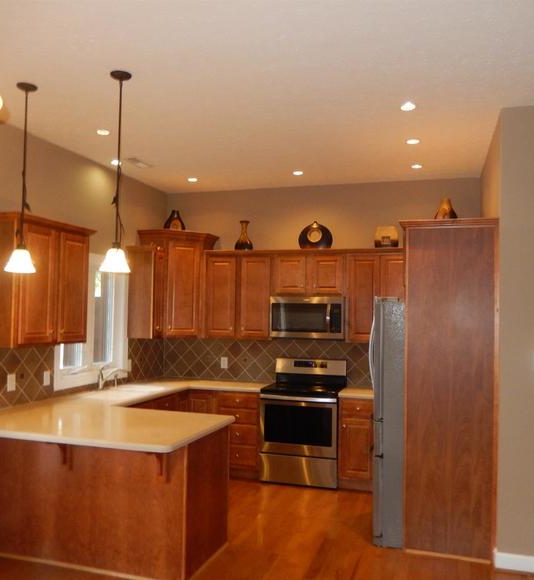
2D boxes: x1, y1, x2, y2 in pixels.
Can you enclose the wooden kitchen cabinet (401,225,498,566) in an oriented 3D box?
[{"bbox_3d":[1.291,0.690,3.967,0.590,2.330,0.050,0,-3,17],"label":"wooden kitchen cabinet"}]

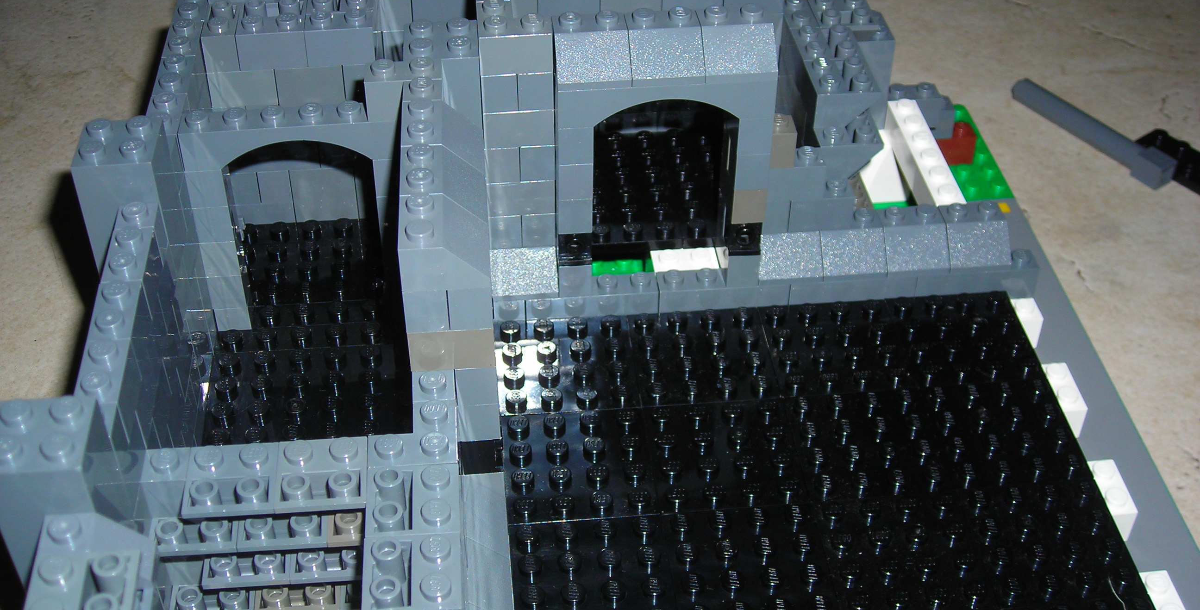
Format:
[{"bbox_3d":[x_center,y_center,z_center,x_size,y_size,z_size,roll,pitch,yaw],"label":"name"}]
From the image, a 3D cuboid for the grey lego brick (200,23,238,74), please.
[{"bbox_3d":[-0.087,-0.063,0.330,0.008,0.011,0.016,-3,40,-5],"label":"grey lego brick"}]

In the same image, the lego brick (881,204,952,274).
[{"bbox_3d":[0.076,-0.016,0.347,0.016,0.011,0.016,-4,41,-4],"label":"lego brick"}]

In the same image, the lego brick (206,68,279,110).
[{"bbox_3d":[-0.083,-0.053,0.333,0.016,0.010,0.008,-4,41,-4],"label":"lego brick"}]

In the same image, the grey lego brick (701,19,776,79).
[{"bbox_3d":[0.030,-0.057,0.306,0.016,0.011,0.016,-4,41,-4],"label":"grey lego brick"}]

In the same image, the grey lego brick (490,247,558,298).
[{"bbox_3d":[-0.018,-0.010,0.342,0.016,0.010,0.016,-4,41,-4],"label":"grey lego brick"}]

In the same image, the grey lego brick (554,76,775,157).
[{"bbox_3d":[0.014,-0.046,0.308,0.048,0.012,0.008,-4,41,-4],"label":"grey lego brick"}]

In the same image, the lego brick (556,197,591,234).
[{"bbox_3d":[-0.006,-0.024,0.326,0.008,0.011,0.009,-4,41,-4],"label":"lego brick"}]

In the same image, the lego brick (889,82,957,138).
[{"bbox_3d":[0.090,-0.055,0.405,0.024,0.016,0.008,-3,41,-4],"label":"lego brick"}]

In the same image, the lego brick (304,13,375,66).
[{"bbox_3d":[-0.059,-0.062,0.326,0.016,0.011,0.008,-4,41,-4],"label":"lego brick"}]

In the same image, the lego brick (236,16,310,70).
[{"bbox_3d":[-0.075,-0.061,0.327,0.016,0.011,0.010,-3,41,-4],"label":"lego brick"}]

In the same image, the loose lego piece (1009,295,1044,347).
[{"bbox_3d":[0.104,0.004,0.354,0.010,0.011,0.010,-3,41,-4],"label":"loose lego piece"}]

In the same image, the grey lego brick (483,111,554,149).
[{"bbox_3d":[-0.018,-0.042,0.318,0.016,0.011,0.009,-4,41,-4],"label":"grey lego brick"}]

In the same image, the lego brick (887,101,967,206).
[{"bbox_3d":[0.085,-0.038,0.372,0.008,0.011,0.048,-4,41,-4],"label":"lego brick"}]

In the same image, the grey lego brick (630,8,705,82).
[{"bbox_3d":[0.014,-0.056,0.305,0.016,0.011,0.016,-3,41,-4],"label":"grey lego brick"}]

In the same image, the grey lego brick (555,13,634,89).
[{"bbox_3d":[-0.002,-0.055,0.305,0.016,0.011,0.016,-4,41,-4],"label":"grey lego brick"}]

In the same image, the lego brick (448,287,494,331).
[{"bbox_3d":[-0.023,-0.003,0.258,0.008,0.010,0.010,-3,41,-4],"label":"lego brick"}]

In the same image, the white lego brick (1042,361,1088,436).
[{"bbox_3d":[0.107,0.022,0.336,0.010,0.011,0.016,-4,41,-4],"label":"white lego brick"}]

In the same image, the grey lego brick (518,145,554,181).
[{"bbox_3d":[-0.014,-0.035,0.327,0.008,0.011,0.008,-3,40,-5],"label":"grey lego brick"}]

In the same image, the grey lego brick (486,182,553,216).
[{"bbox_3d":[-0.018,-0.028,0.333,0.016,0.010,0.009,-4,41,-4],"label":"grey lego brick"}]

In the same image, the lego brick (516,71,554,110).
[{"bbox_3d":[-0.014,-0.049,0.314,0.008,0.010,0.008,-4,41,-4],"label":"lego brick"}]

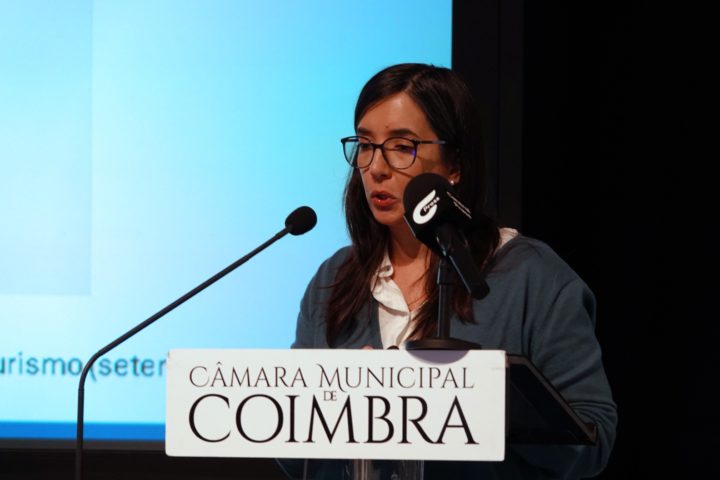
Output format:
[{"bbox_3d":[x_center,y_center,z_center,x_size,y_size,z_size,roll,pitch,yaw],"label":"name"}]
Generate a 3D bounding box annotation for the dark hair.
[{"bbox_3d":[0.080,-0.054,5.630,0.230,0.435,0.230,0,-1,33],"label":"dark hair"}]

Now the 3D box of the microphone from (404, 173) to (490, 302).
[{"bbox_3d":[0.127,-0.004,5.380,0.078,0.235,0.078,11,-52,-43],"label":"microphone"}]

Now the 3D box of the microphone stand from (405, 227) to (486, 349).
[{"bbox_3d":[0.123,0.072,5.380,0.116,0.183,0.116,0,-1,0],"label":"microphone stand"}]

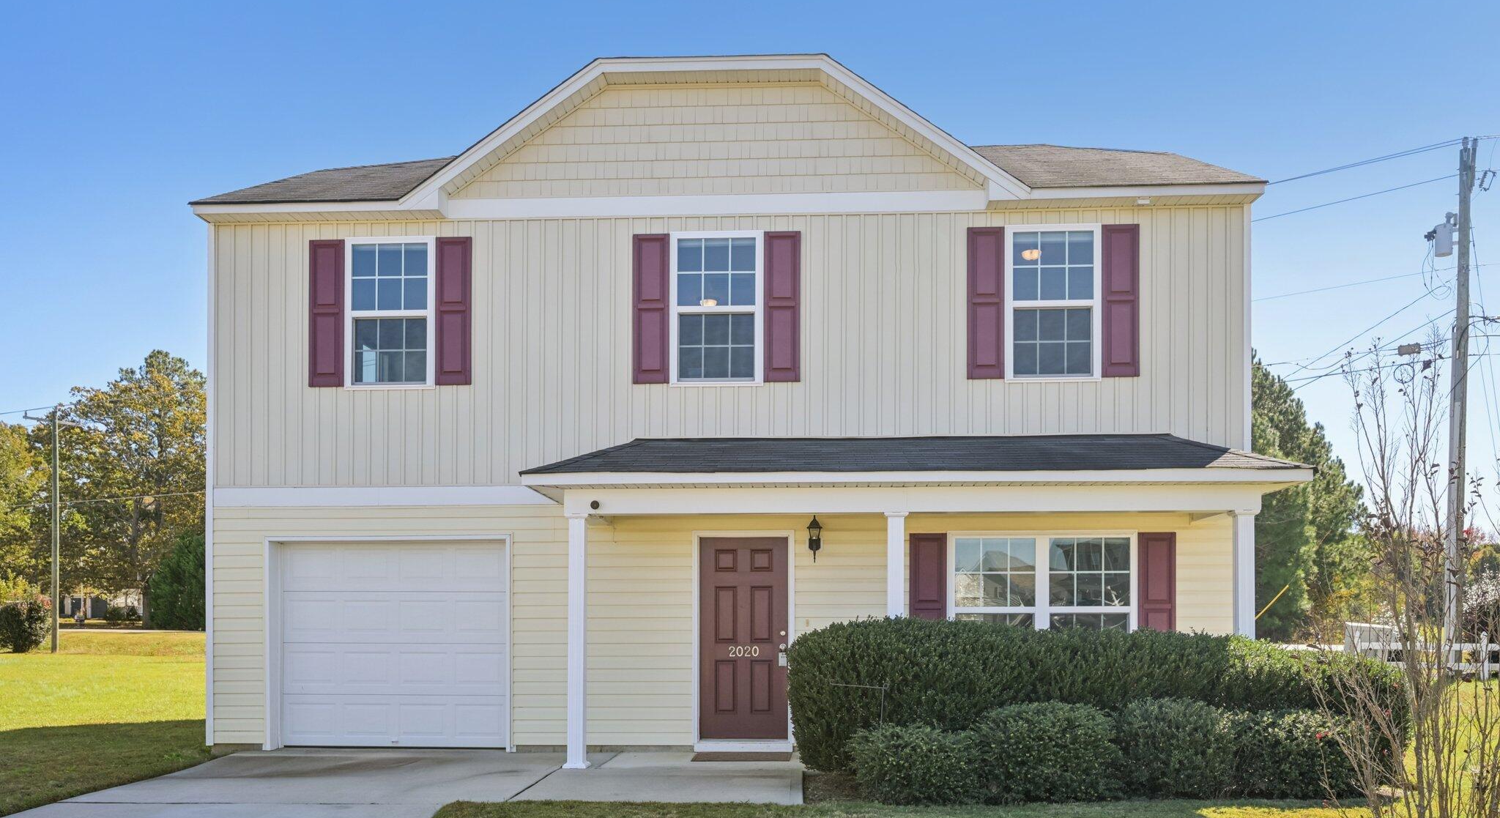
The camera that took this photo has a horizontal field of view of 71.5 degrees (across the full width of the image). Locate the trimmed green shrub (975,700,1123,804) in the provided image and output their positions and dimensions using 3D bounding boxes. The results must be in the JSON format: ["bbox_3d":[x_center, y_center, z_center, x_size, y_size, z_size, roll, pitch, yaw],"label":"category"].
[{"bbox_3d":[2.330,2.695,8.200,1.140,0.770,0.980,0,-3,3],"label":"trimmed green shrub"}]

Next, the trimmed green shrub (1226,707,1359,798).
[{"bbox_3d":[4.300,2.746,8.300,1.050,0.680,0.920,0,-3,3],"label":"trimmed green shrub"}]

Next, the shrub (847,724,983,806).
[{"bbox_3d":[1.298,2.761,8.150,1.040,0.600,0.920,0,-3,3],"label":"shrub"}]

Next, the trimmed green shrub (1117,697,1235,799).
[{"bbox_3d":[3.376,2.709,8.300,0.980,0.750,0.920,0,-3,3],"label":"trimmed green shrub"}]

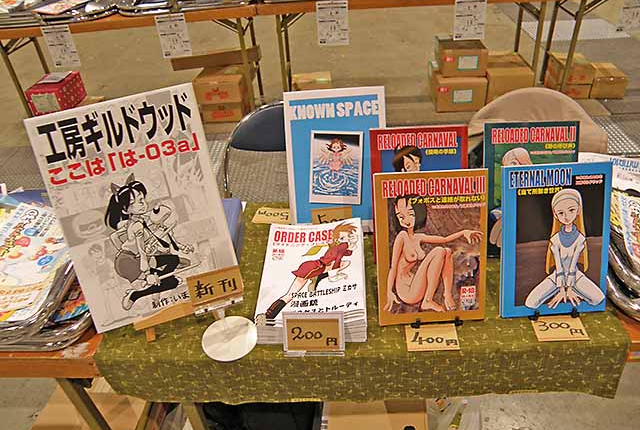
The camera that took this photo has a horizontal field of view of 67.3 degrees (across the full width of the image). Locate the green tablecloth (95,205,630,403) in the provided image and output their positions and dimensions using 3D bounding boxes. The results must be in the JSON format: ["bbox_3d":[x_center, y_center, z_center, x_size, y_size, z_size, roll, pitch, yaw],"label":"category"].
[{"bbox_3d":[0.069,0.154,1.027,0.900,0.145,0.460,-2,36,3],"label":"green tablecloth"}]

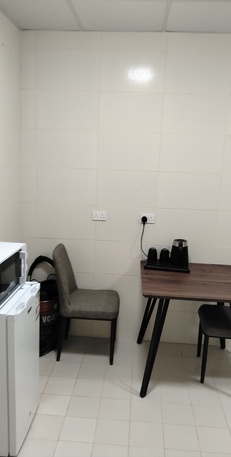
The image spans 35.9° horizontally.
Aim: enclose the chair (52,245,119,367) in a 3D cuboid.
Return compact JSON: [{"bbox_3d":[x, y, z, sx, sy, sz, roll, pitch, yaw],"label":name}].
[{"bbox_3d":[-0.219,0.581,2.868,0.530,0.875,0.440,3,10,3],"label":"chair"}]

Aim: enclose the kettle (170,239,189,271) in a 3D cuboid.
[{"bbox_3d":[0.501,0.194,2.805,0.140,0.210,0.175,4,10,12],"label":"kettle"}]

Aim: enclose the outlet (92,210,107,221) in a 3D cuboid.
[{"bbox_3d":[-0.128,-0.104,2.969,0.115,0.078,0.014,3,10,3],"label":"outlet"}]

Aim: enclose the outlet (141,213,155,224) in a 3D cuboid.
[{"bbox_3d":[0.266,-0.081,2.945,0.116,0.079,0.018,3,10,3],"label":"outlet"}]

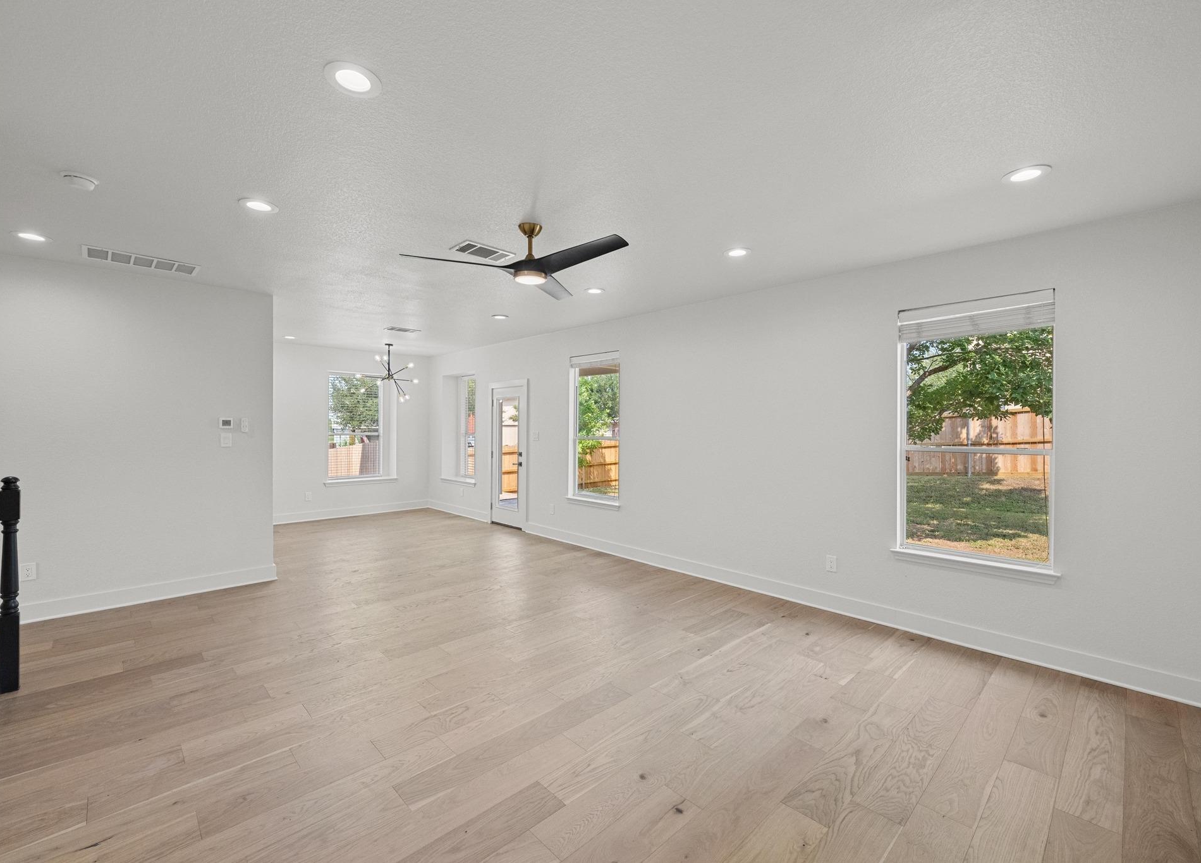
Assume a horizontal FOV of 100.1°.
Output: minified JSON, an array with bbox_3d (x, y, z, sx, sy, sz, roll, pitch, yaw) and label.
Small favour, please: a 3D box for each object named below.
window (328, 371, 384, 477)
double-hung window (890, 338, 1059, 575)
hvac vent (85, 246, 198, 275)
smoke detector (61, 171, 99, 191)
[{"bbox_3d":[-4.211,-0.078,8.707,0.890,1.800,0.100,0,1,-44],"label":"window"},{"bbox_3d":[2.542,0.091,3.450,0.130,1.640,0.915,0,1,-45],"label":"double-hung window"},{"bbox_3d":[-3.561,-1.312,3.921,0.667,0.018,0.370,0,1,-44],"label":"hvac vent"},{"bbox_3d":[-2.688,-1.285,2.602,0.142,0.042,0.142,0,1,-44],"label":"smoke detector"}]

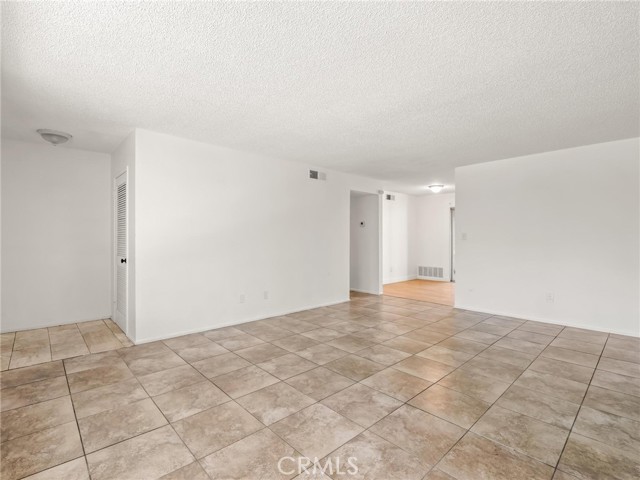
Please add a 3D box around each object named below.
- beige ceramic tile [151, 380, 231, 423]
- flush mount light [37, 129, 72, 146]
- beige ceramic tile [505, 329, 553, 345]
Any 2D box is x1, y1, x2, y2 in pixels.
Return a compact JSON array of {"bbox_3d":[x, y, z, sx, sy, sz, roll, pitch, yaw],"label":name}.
[{"bbox_3d":[-0.984,1.225,2.276,0.450,0.015,0.450,0,0,-43],"label":"beige ceramic tile"},{"bbox_3d":[-3.175,-1.200,3.550,0.320,0.145,0.320,0,0,0],"label":"flush mount light"},{"bbox_3d":[2.665,1.234,3.776,0.450,0.015,0.450,0,0,-43],"label":"beige ceramic tile"}]

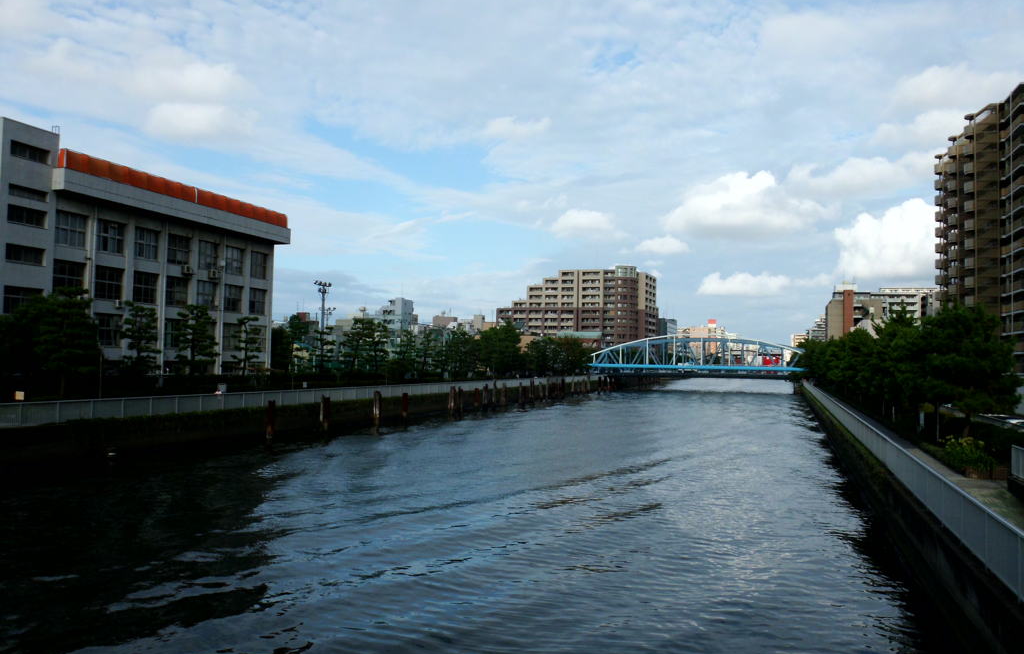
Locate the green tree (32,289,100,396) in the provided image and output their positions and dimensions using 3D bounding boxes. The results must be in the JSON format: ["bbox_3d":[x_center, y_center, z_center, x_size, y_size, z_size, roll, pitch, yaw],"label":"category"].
[{"bbox_3d":[-24.958,0.852,44.500,3.800,6.000,3.800,2,-2,-29],"label":"green tree"}]

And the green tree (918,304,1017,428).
[{"bbox_3d":[19.489,2.041,33.985,4.270,6.000,4.200,0,-3,30],"label":"green tree"}]

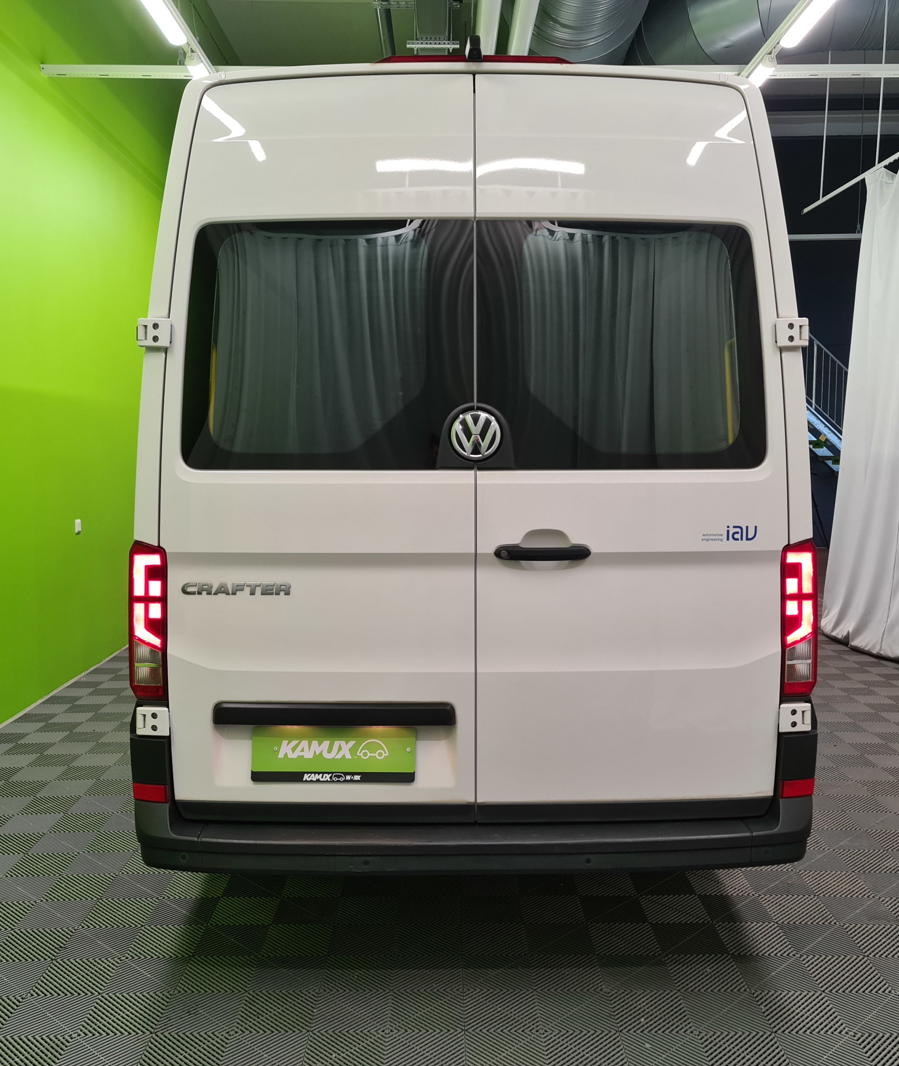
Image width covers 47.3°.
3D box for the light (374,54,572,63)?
[{"bbox_3d":[0.070,-1.294,2.835,0.550,0.045,0.100,0,5,0],"label":"light"}]

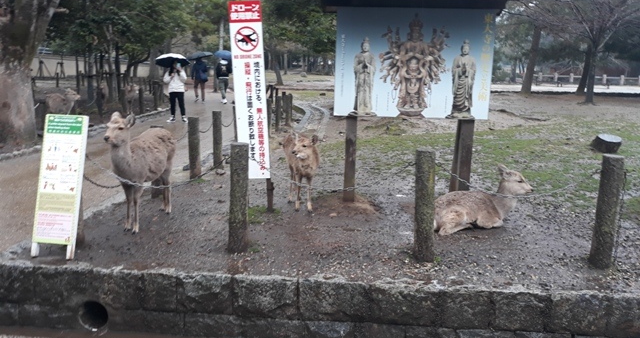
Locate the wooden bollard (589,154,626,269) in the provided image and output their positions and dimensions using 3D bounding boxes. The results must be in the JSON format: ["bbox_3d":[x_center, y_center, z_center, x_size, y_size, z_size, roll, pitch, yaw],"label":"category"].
[{"bbox_3d":[2.180,0.318,3.780,0.163,0.862,0.163,8,14,30],"label":"wooden bollard"}]

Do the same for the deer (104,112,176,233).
[{"bbox_3d":[-1.587,-0.011,4.581,0.372,1.049,0.980,5,12,16],"label":"deer"}]

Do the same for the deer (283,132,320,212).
[{"bbox_3d":[-0.234,-0.009,5.269,0.304,0.813,0.804,-4,13,-21],"label":"deer"}]

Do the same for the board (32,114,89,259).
[{"bbox_3d":[-2.008,0.121,3.860,0.323,1.068,0.372,2,12,5],"label":"board"}]

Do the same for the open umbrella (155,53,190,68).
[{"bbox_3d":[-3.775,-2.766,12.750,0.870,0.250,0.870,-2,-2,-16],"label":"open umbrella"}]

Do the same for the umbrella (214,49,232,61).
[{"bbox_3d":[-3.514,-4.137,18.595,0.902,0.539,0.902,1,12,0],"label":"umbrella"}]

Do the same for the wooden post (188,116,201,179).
[{"bbox_3d":[-1.628,-0.282,6.474,0.151,0.810,0.151,-2,12,-14],"label":"wooden post"}]

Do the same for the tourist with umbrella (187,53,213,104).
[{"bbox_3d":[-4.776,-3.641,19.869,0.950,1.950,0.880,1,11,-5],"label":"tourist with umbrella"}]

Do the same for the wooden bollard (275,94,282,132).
[{"bbox_3d":[-0.888,-1.170,10.729,0.120,0.775,0.120,1,11,-5],"label":"wooden bollard"}]

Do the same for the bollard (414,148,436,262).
[{"bbox_3d":[0.736,0.262,3.490,0.140,0.790,0.140,1,11,13],"label":"bollard"}]

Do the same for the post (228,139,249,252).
[{"bbox_3d":[-0.584,0.213,3.562,0.135,0.790,0.135,0,11,-9],"label":"post"}]

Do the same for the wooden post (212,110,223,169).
[{"bbox_3d":[-1.354,-0.377,6.601,0.120,0.755,0.120,-1,11,-12],"label":"wooden post"}]

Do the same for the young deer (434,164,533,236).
[{"bbox_3d":[1.423,0.236,4.372,0.840,0.530,0.360,-1,11,-14],"label":"young deer"}]

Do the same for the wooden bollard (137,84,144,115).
[{"bbox_3d":[-4.592,-1.751,12.764,0.115,0.740,0.115,-2,12,-19],"label":"wooden bollard"}]

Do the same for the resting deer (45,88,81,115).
[{"bbox_3d":[-6.439,-1.652,12.423,0.980,0.715,0.412,5,12,17],"label":"resting deer"}]

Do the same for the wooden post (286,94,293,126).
[{"bbox_3d":[-0.733,-1.426,12.091,0.130,0.770,0.130,1,11,-4],"label":"wooden post"}]

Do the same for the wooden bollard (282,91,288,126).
[{"bbox_3d":[-0.902,-1.554,12.701,0.157,0.802,0.157,0,12,-4],"label":"wooden bollard"}]

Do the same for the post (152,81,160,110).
[{"bbox_3d":[-4.781,-2.112,14.509,0.145,0.780,0.145,-2,11,-18],"label":"post"}]

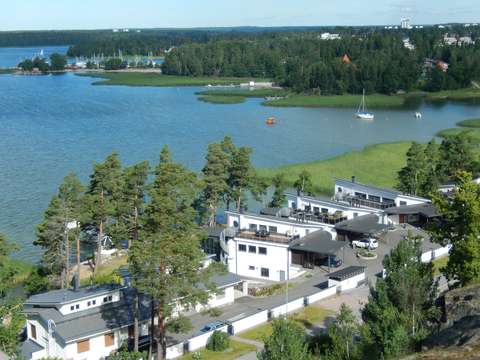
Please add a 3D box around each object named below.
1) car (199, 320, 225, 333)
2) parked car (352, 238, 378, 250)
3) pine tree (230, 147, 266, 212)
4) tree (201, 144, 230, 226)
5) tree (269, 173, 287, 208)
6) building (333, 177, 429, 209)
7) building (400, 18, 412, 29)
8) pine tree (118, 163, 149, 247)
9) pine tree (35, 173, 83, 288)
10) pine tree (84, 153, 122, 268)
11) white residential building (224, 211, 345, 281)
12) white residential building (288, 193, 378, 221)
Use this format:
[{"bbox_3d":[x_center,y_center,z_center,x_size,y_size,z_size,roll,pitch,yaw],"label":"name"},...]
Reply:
[{"bbox_3d":[-4.050,19.850,106.730,1.800,1.480,4.500,10,14,42],"label":"car"},{"bbox_3d":[22.860,11.840,146.490,4.500,1.500,1.800,7,13,31],"label":"parked car"},{"bbox_3d":[1.220,1.480,176.090,7.510,17.900,7.510,0,11,0],"label":"pine tree"},{"bbox_3d":[-5.280,1.570,171.570,6.250,19.400,6.250,0,11,0],"label":"tree"},{"bbox_3d":[8.830,3.410,188.400,4.240,10.550,4.240,0,11,0],"label":"tree"},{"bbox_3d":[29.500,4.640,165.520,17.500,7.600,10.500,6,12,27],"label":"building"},{"bbox_3d":[454.060,-426.710,2200.000,22.000,36.000,20.000,4,11,20],"label":"building"},{"bbox_3d":[-20.500,5.040,156.130,6.080,17.900,6.080,0,11,0],"label":"pine tree"},{"bbox_3d":[-28.850,8.300,130.410,7.560,19.400,7.560,0,11,0],"label":"pine tree"},{"bbox_3d":[-24.140,5.620,142.360,6.820,21.250,6.820,0,11,0],"label":"pine tree"},{"bbox_3d":[7.200,11.070,136.000,18.000,9.300,10.500,6,12,27],"label":"white residential building"},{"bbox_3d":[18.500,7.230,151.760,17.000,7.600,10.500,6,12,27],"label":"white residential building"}]

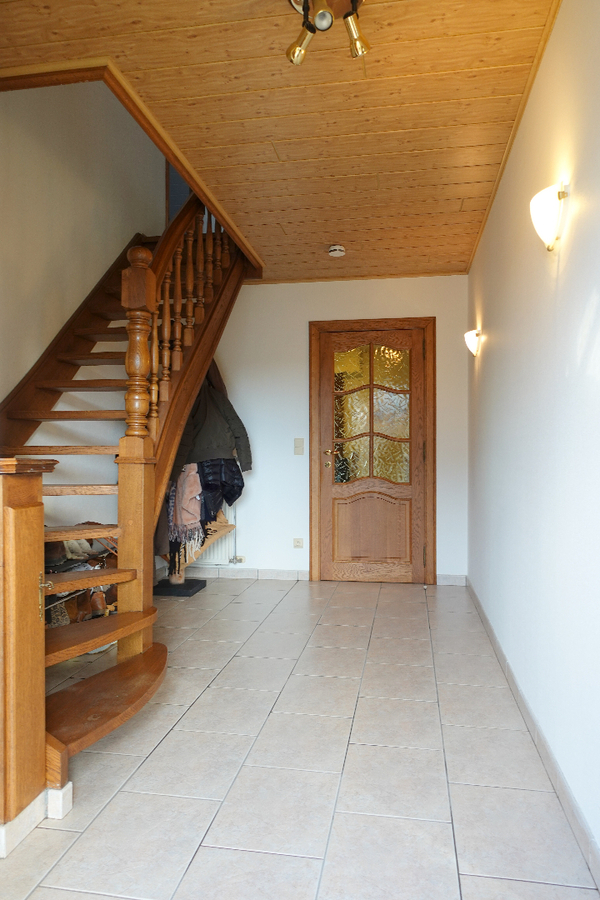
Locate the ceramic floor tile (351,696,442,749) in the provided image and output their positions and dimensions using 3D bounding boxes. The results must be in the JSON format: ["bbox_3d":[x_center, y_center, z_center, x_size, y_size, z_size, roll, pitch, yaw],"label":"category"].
[{"bbox_3d":[0.380,1.063,2.342,0.333,0.010,0.411,0,0,10],"label":"ceramic floor tile"}]

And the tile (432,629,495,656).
[{"bbox_3d":[0.888,1.058,3.293,0.323,0.010,0.409,0,0,10],"label":"tile"}]

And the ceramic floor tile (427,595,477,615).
[{"bbox_3d":[1.039,1.064,4.120,0.317,0.010,0.411,0,0,10],"label":"ceramic floor tile"}]

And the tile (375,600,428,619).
[{"bbox_3d":[0.679,1.066,3.976,0.333,0.010,0.411,0,0,10],"label":"tile"}]

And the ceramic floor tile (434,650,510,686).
[{"bbox_3d":[0.807,1.055,2.875,0.317,0.010,0.409,0,0,10],"label":"ceramic floor tile"}]

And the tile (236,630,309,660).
[{"bbox_3d":[-0.135,1.060,3.243,0.330,0.010,0.409,0,0,10],"label":"tile"}]

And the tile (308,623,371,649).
[{"bbox_3d":[0.235,1.068,3.421,0.333,0.010,0.411,0,0,10],"label":"tile"}]

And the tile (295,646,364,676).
[{"bbox_3d":[0.157,1.058,2.988,0.330,0.010,0.409,0,0,10],"label":"tile"}]

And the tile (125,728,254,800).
[{"bbox_3d":[-0.358,1.061,2.034,0.331,0.010,0.409,0,0,10],"label":"tile"}]

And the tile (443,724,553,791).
[{"bbox_3d":[0.666,1.058,2.075,0.323,0.010,0.409,0,0,10],"label":"tile"}]

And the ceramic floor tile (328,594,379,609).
[{"bbox_3d":[0.380,1.059,4.216,0.331,0.010,0.409,0,0,10],"label":"ceramic floor tile"}]

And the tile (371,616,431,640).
[{"bbox_3d":[0.604,1.065,3.568,0.333,0.010,0.411,0,0,10],"label":"tile"}]

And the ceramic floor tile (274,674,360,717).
[{"bbox_3d":[0.084,1.057,2.582,0.330,0.010,0.409,0,0,10],"label":"ceramic floor tile"}]

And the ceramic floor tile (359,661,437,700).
[{"bbox_3d":[0.455,1.064,2.751,0.333,0.010,0.411,0,0,10],"label":"ceramic floor tile"}]

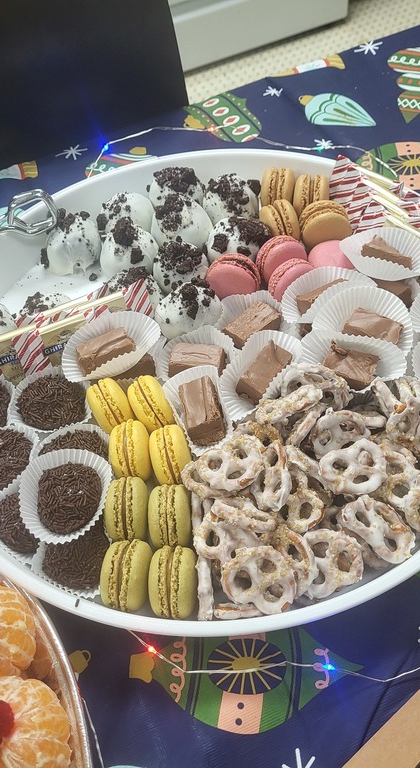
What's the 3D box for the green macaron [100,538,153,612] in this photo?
[{"bbox_3d":[-0.051,0.117,0.471,0.026,0.043,0.043,11,52,1],"label":"green macaron"}]

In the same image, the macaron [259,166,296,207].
[{"bbox_3d":[0.056,-0.161,0.639,0.027,0.041,0.041,-4,90,6],"label":"macaron"}]

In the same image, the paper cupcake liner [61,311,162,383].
[{"bbox_3d":[-0.066,-0.022,0.527,0.074,0.027,0.047,-33,61,-15],"label":"paper cupcake liner"}]

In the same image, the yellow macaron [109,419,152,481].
[{"bbox_3d":[-0.051,0.042,0.496,0.027,0.040,0.040,-7,90,-7],"label":"yellow macaron"}]

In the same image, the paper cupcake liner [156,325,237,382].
[{"bbox_3d":[-0.008,-0.018,0.519,0.058,0.025,0.056,-8,52,-1],"label":"paper cupcake liner"}]

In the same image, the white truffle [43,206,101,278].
[{"bbox_3d":[-0.105,-0.107,0.586,0.042,0.044,0.042,-16,53,-7],"label":"white truffle"}]

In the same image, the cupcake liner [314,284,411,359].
[{"bbox_3d":[0.103,-0.036,0.521,0.071,0.027,0.061,-3,58,3],"label":"cupcake liner"}]

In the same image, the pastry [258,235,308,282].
[{"bbox_3d":[0.056,-0.092,0.585,0.041,0.041,0.026,-36,50,-20],"label":"pastry"}]

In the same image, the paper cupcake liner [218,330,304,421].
[{"bbox_3d":[0.037,-0.003,0.550,0.060,0.026,0.064,-1,71,4],"label":"paper cupcake liner"}]

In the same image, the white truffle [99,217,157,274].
[{"bbox_3d":[-0.065,-0.109,0.611,0.044,0.042,0.044,-8,52,0],"label":"white truffle"}]

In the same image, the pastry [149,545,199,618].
[{"bbox_3d":[-0.022,0.120,0.466,0.026,0.043,0.043,-5,53,2],"label":"pastry"}]

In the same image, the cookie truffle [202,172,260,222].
[{"bbox_3d":[0.019,-0.161,0.671,0.048,0.047,0.048,-7,53,0],"label":"cookie truffle"}]

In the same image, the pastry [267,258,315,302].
[{"bbox_3d":[0.062,-0.074,0.573,0.041,0.041,0.026,-33,39,0],"label":"pastry"}]

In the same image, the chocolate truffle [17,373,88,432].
[{"bbox_3d":[-0.103,0.013,0.499,0.046,0.032,0.046,-3,52,4],"label":"chocolate truffle"}]

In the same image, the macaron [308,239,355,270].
[{"bbox_3d":[0.098,-0.096,0.607,0.043,0.026,0.043,-11,72,4],"label":"macaron"}]

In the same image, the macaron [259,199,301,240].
[{"bbox_3d":[0.054,-0.122,0.584,0.025,0.040,0.040,-14,52,-5],"label":"macaron"}]

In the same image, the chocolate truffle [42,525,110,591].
[{"bbox_3d":[-0.079,0.102,0.454,0.042,0.036,0.042,-7,53,0],"label":"chocolate truffle"}]

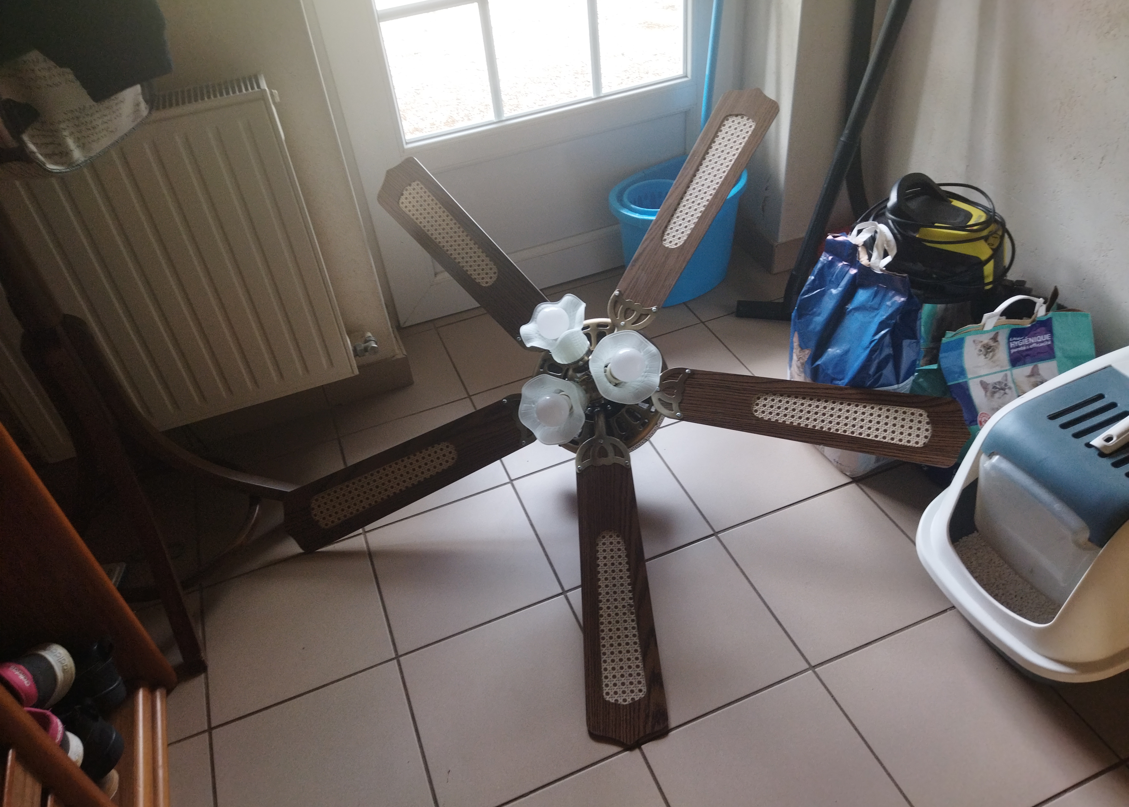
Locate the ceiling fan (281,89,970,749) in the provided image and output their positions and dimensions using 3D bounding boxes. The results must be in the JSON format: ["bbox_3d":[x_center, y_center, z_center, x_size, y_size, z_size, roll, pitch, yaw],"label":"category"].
[{"bbox_3d":[0.072,0.026,1.582,1.146,0.460,1.110,-9,73,11],"label":"ceiling fan"}]

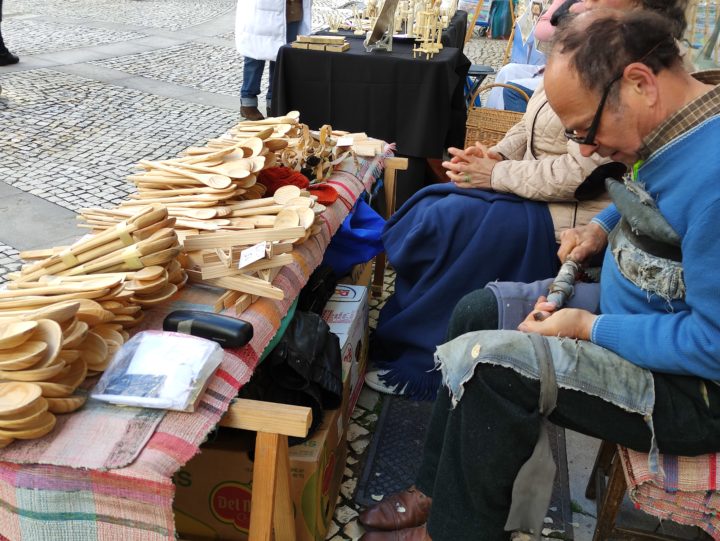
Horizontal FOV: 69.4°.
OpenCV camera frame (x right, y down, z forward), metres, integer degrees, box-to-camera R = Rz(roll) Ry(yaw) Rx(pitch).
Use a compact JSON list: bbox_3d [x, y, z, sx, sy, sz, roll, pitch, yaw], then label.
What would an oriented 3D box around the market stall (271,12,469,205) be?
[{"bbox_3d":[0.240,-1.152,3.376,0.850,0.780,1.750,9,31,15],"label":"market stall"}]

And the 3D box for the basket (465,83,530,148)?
[{"bbox_3d":[0.890,-0.931,3.342,0.380,0.420,0.280,13,32,21],"label":"basket"}]

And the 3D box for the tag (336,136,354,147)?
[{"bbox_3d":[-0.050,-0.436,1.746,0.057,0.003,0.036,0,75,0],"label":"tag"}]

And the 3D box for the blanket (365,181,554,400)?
[{"bbox_3d":[0.290,0.018,1.558,0.490,0.550,0.500,5,30,9],"label":"blanket"}]

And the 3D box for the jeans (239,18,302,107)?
[{"bbox_3d":[-0.660,-1.732,4.080,0.400,0.900,0.300,-18,35,-28],"label":"jeans"}]

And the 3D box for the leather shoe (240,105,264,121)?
[{"bbox_3d":[-0.885,-1.327,4.338,0.105,0.120,0.280,-21,36,-31],"label":"leather shoe"}]

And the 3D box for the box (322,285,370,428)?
[{"bbox_3d":[-0.202,0.230,1.462,0.400,0.300,0.290,7,31,11],"label":"box"}]

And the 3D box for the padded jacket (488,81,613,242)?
[{"bbox_3d":[0.560,-0.403,1.418,0.460,0.620,0.500,4,30,6],"label":"padded jacket"}]

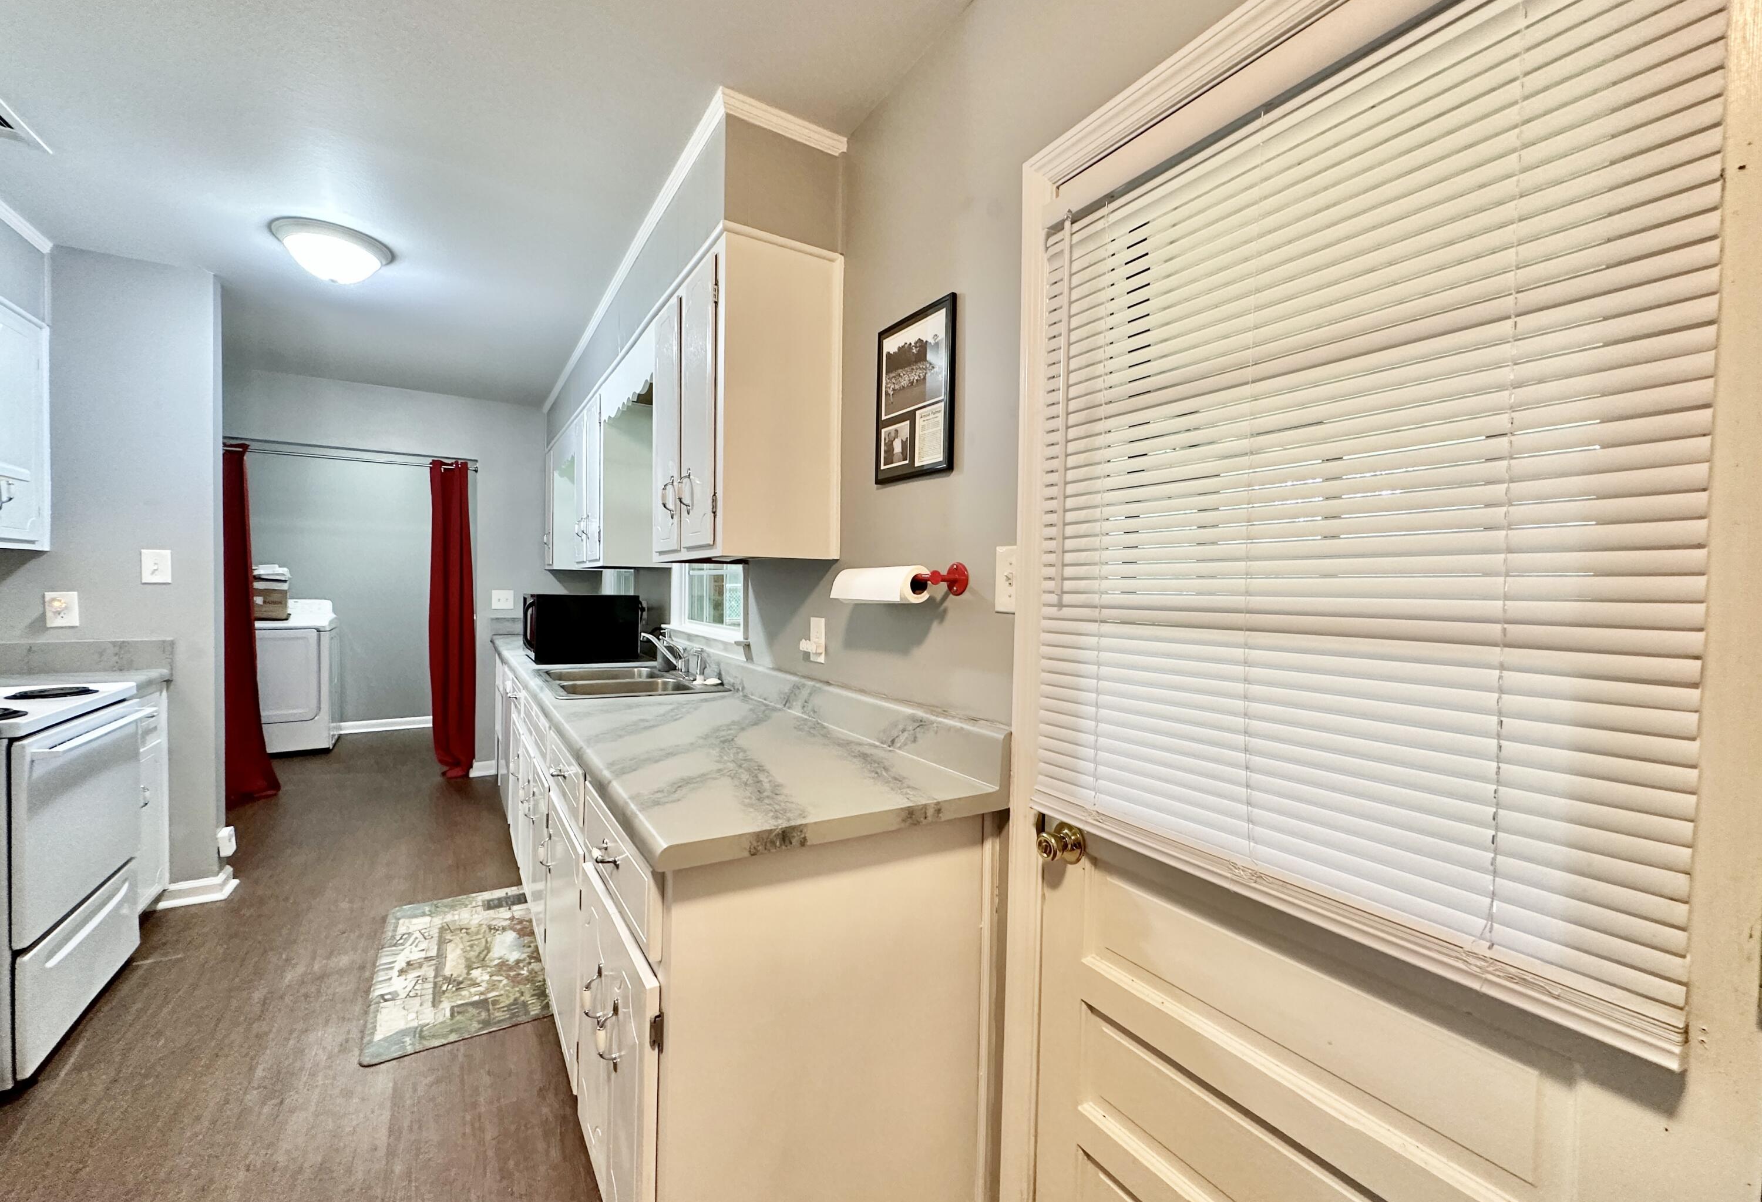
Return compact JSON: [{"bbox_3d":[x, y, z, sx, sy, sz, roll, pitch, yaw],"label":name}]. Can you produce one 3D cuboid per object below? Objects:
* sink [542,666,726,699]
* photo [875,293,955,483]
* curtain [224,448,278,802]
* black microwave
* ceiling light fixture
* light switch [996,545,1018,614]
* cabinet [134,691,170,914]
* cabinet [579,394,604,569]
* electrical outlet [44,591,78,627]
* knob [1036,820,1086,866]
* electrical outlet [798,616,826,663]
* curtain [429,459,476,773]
[{"bbox_3d":[-0.972,0.389,2.688,0.552,0.190,0.848,0,1,-31],"label":"sink"},{"bbox_3d":[0.072,-0.445,1.539,0.020,0.358,0.298,0,1,-31],"label":"photo"},{"bbox_3d":[-3.634,0.133,4.050,0.328,2.047,0.182,0,1,-31],"label":"curtain"},{"bbox_3d":[-1.473,0.123,3.476,0.470,0.309,0.535,0,1,-31],"label":"black microwave"},{"bbox_3d":[-1.909,-1.188,2.489,0.341,0.138,0.341,0,1,-31],"label":"ceiling light fixture"},{"bbox_3d":[0.232,-0.039,1.303,0.018,0.125,0.081,0,1,-31],"label":"light switch"},{"bbox_3d":[-2.890,0.735,2.406,0.621,0.852,0.365,0,1,-31],"label":"cabinet"},{"bbox_3d":[-1.214,-0.552,3.366,0.317,0.786,0.771,0,1,-31],"label":"cabinet"},{"bbox_3d":[-2.941,0.030,2.556,0.080,0.122,0.018,0,1,-31],"label":"electrical outlet"},{"bbox_3d":[0.282,0.396,1.148,0.060,0.068,0.068,0,1,-31],"label":"knob"},{"bbox_3d":[-0.193,0.110,1.978,0.042,0.123,0.085,0,1,-31],"label":"electrical outlet"},{"bbox_3d":[-2.763,0.122,4.586,0.252,2.028,0.109,0,1,-31],"label":"curtain"}]

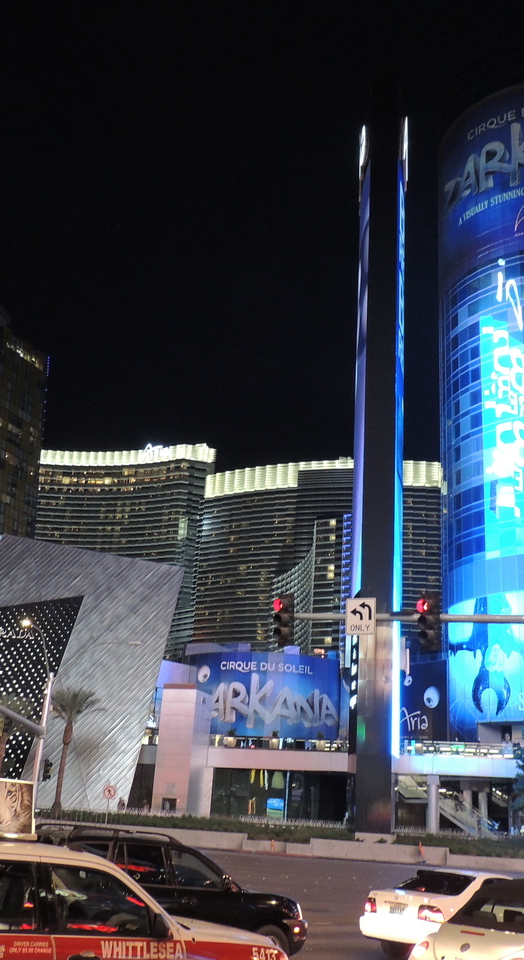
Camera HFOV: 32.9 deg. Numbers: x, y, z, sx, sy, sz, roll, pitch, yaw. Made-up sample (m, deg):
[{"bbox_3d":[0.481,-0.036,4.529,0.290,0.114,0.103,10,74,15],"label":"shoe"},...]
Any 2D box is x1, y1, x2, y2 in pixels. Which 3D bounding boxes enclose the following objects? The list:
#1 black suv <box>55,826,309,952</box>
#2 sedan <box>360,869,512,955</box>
[{"bbox_3d":[-1.576,6.099,12.858,4.450,1.770,1.800,10,-21,-16],"label":"black suv"},{"bbox_3d":[3.900,8.052,16.533,4.650,1.410,1.780,21,-27,-40],"label":"sedan"}]

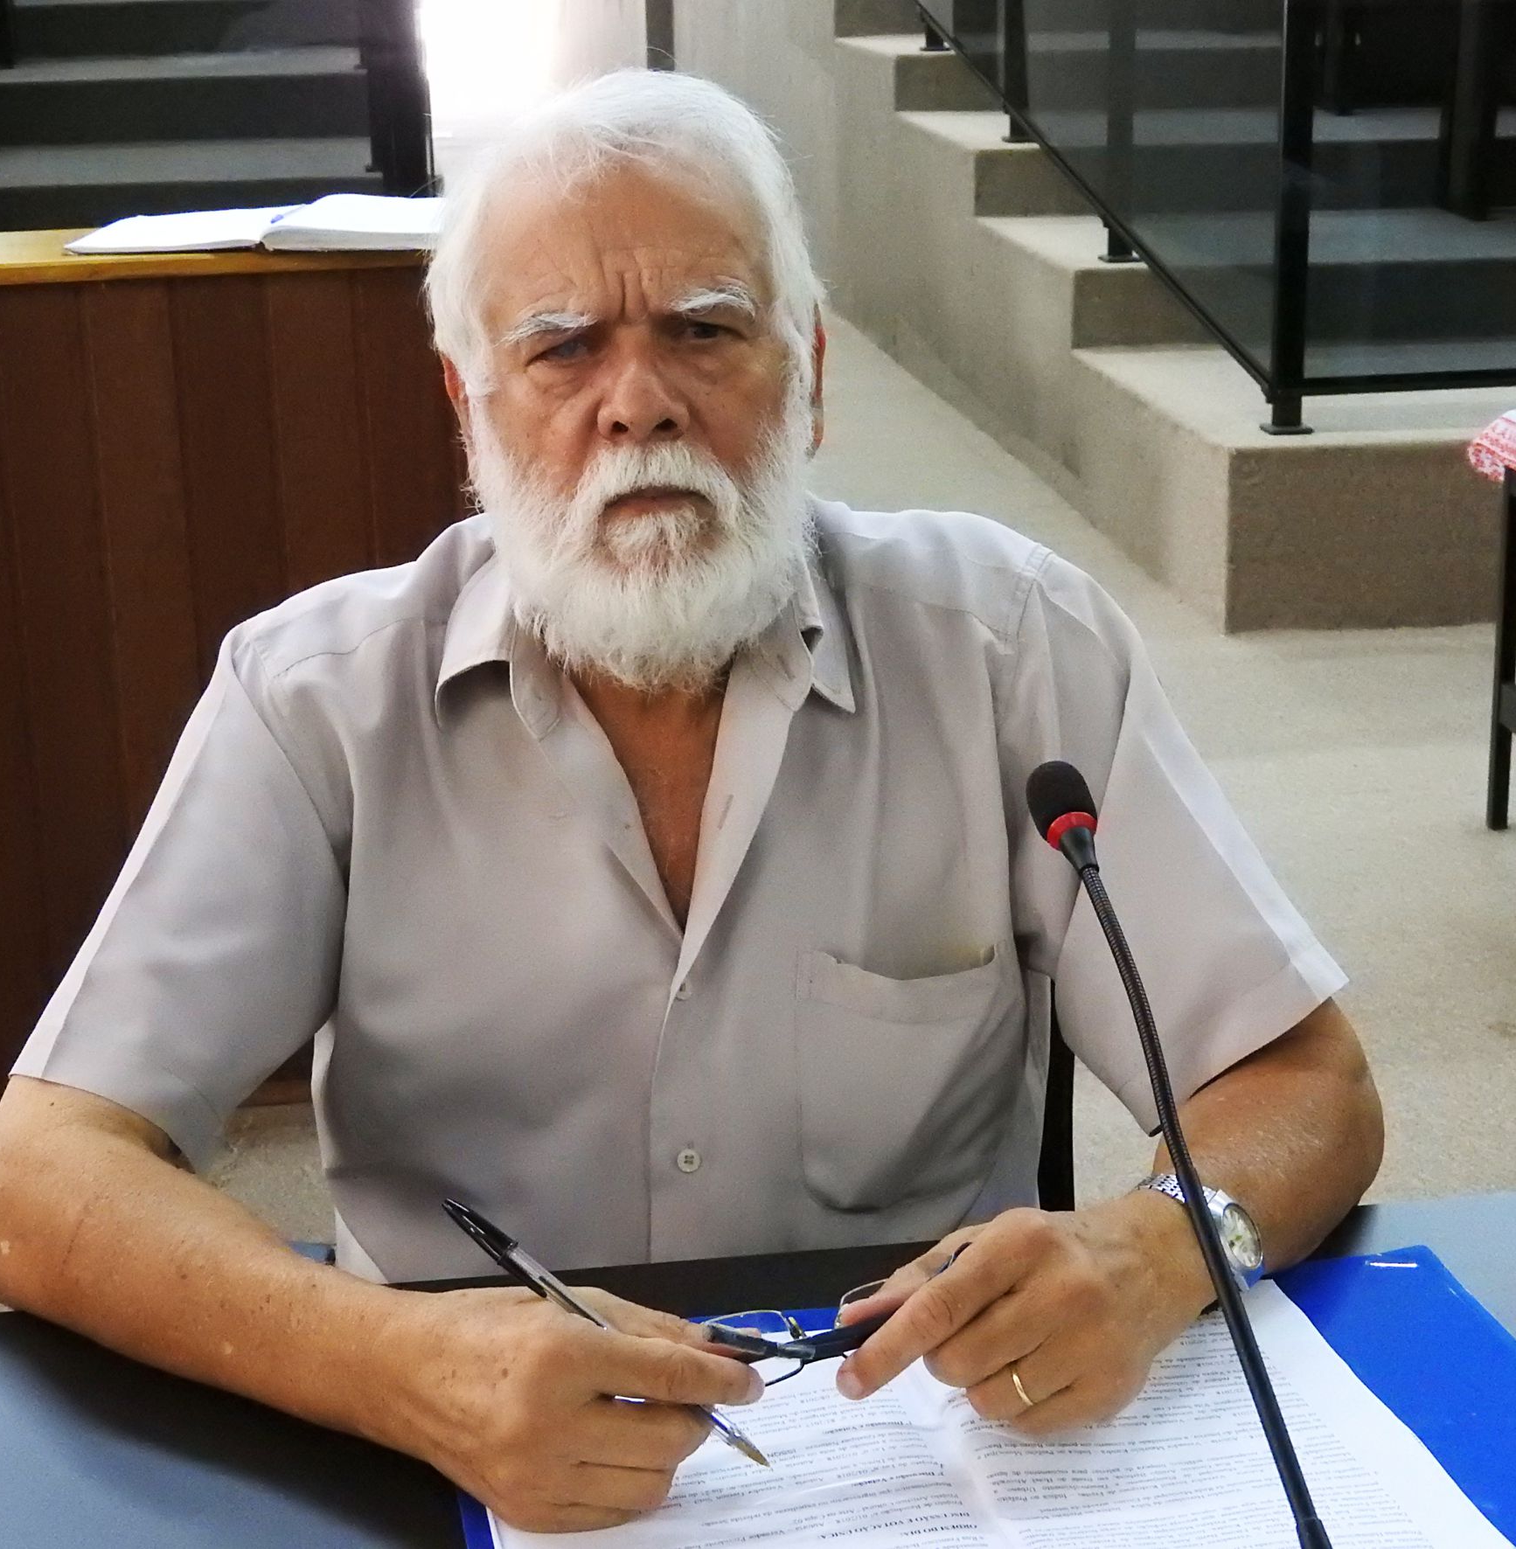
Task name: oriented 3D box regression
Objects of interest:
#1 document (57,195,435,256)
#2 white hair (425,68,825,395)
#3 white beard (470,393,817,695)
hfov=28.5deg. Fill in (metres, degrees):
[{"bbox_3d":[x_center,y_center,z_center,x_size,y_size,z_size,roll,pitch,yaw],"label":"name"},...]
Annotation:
[{"bbox_3d":[-0.518,-0.608,3.268,0.410,0.030,0.280,-1,18,0],"label":"document"},{"bbox_3d":[-0.065,-0.250,1.460,0.188,0.180,0.195,-4,11,-4],"label":"white hair"},{"bbox_3d":[-0.054,-0.102,1.387,0.160,0.138,0.115,-4,11,-4],"label":"white beard"}]

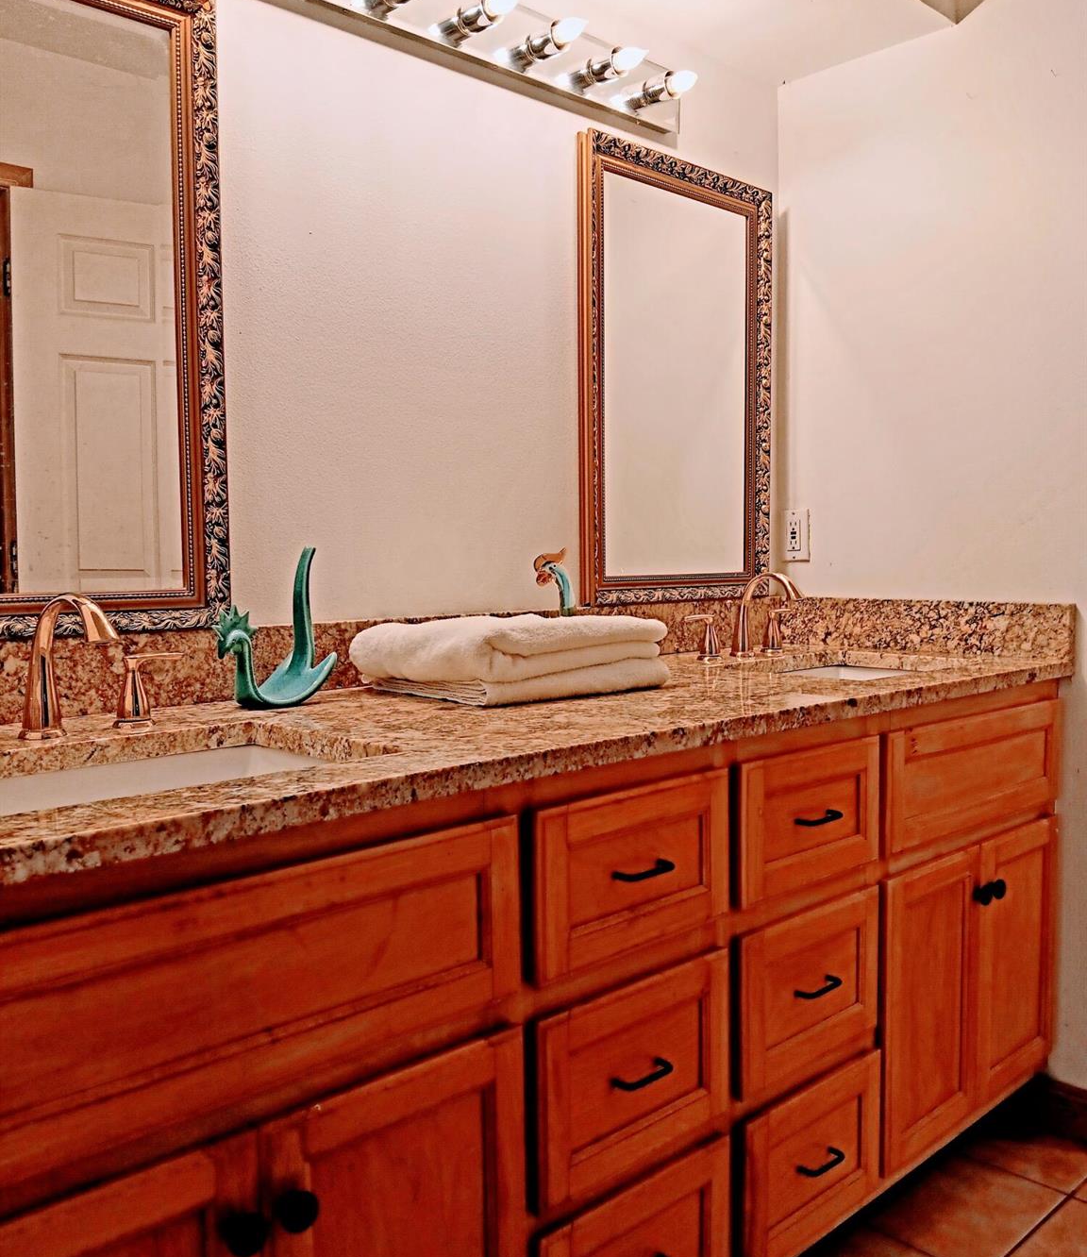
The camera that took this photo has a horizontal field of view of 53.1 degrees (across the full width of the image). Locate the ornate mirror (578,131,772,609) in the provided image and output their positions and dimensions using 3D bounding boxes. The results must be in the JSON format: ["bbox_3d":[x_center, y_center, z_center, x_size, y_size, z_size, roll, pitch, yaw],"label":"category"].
[{"bbox_3d":[0.282,-0.484,2.186,0.540,0.857,0.040,-4,5,-42],"label":"ornate mirror"}]

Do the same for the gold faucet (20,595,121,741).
[{"bbox_3d":[-0.526,0.043,1.206,0.178,0.164,0.056,3,5,42],"label":"gold faucet"}]

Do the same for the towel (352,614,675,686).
[{"bbox_3d":[-0.047,0.024,1.668,0.400,0.075,0.295,-4,5,-42],"label":"towel"}]

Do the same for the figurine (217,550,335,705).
[{"bbox_3d":[-0.380,-0.003,1.499,0.105,0.213,0.165,2,5,40],"label":"figurine"}]

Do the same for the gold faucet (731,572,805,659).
[{"bbox_3d":[0.424,-0.025,2.065,0.056,0.164,0.178,-3,5,-36],"label":"gold faucet"}]

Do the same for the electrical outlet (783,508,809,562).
[{"bbox_3d":[0.559,-0.205,2.397,0.010,0.115,0.073,-4,5,-42],"label":"electrical outlet"}]

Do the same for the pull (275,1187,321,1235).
[{"bbox_3d":[-0.209,0.496,0.926,0.034,0.034,0.028,-4,5,-42],"label":"pull"}]

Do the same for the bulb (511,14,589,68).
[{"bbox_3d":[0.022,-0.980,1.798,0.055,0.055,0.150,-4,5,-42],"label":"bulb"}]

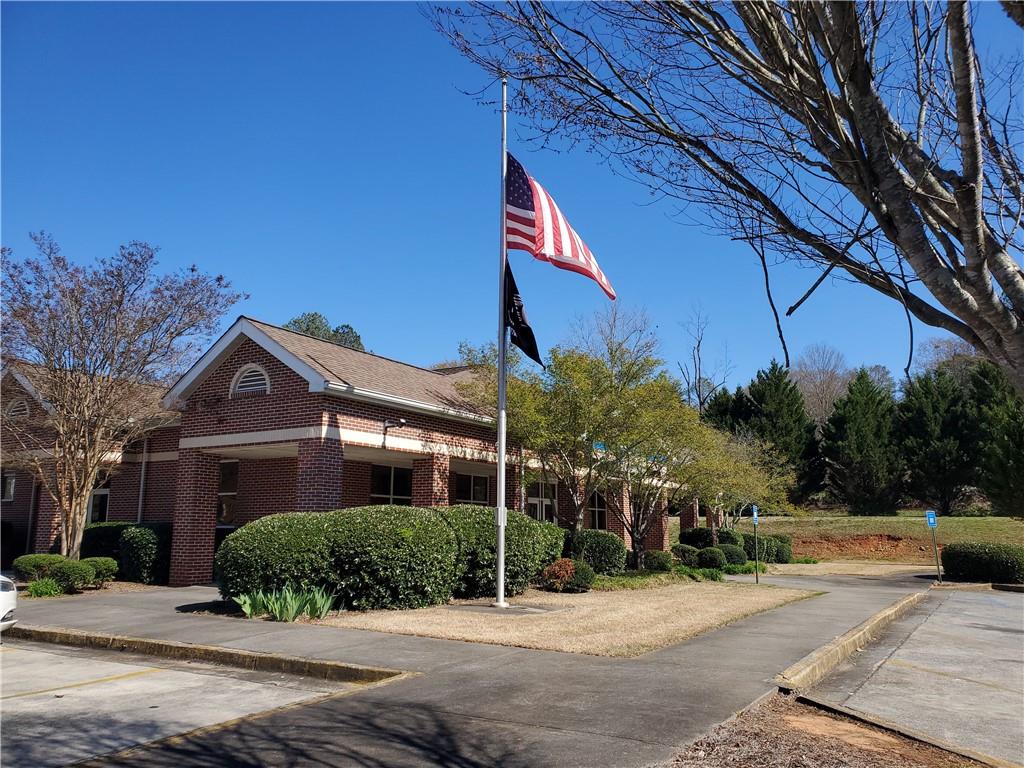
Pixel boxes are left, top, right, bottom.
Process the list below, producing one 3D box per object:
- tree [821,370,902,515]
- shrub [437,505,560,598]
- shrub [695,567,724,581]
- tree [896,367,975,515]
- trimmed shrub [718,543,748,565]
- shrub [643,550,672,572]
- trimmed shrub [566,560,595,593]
[{"bbox_3d":[22.813,3.736,50.202,5.300,9.430,5.300,-5,-12,24],"label":"tree"},{"bbox_3d":[-0.500,3.216,15.096,1.950,1.640,3.200,-6,-12,30],"label":"shrub"},{"bbox_3d":[5.135,4.900,20.033,0.760,0.360,0.700,-6,-13,31],"label":"shrub"},{"bbox_3d":[20.993,2.832,38.135,3.800,7.187,3.800,-6,-12,28],"label":"tree"},{"bbox_3d":[7.963,6.127,27.720,1.000,0.770,1.000,-6,-13,31],"label":"trimmed shrub"},{"bbox_3d":[4.442,5.368,23.540,0.920,0.680,0.900,-6,-13,31],"label":"shrub"},{"bbox_3d":[1.369,3.869,15.603,0.640,0.630,0.640,-1,-11,5],"label":"trimmed shrub"}]

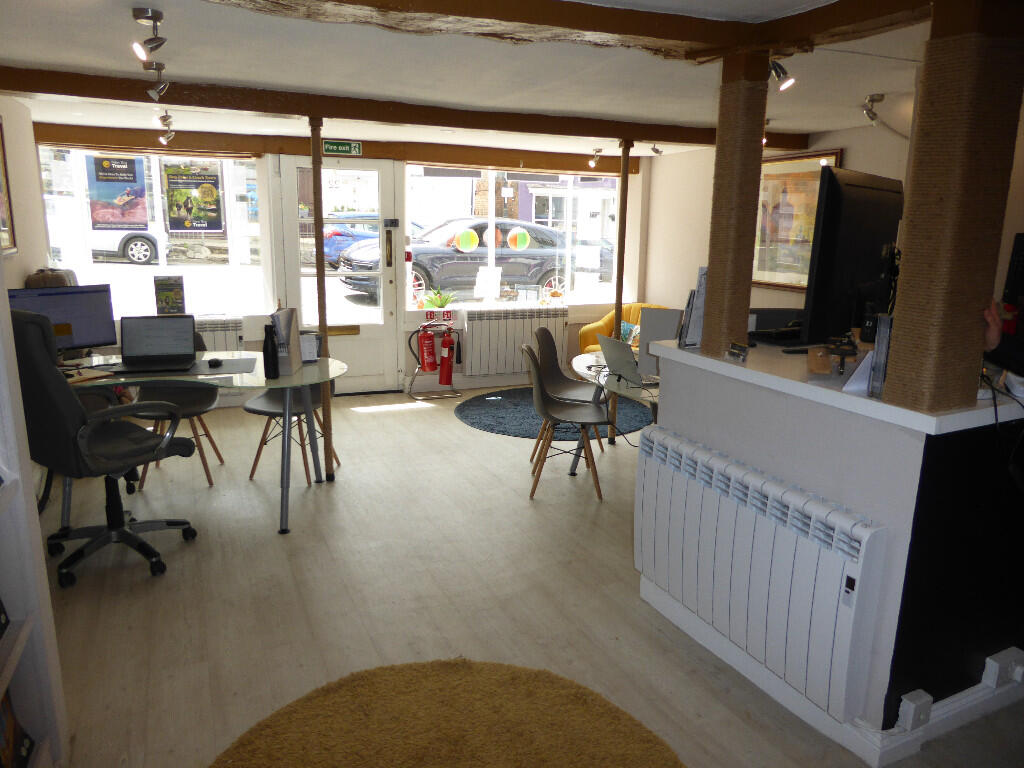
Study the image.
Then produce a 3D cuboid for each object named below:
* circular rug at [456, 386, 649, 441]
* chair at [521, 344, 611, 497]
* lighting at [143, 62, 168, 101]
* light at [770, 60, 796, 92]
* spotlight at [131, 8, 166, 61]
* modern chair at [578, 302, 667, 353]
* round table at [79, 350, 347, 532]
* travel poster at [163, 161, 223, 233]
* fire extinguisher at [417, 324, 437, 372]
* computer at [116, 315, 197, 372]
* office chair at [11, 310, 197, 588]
[{"bbox_3d":[0.337,0.210,5.883,1.660,0.020,1.660,1,12,0],"label":"circular rug"},{"bbox_3d":[0.309,0.195,4.006,0.510,0.820,0.465,2,13,3],"label":"chair"},{"bbox_3d":[-1.521,-1.288,3.035,0.085,0.140,0.100,12,17,39],"label":"lighting"},{"bbox_3d":[1.101,-1.264,2.900,0.110,0.140,0.110,-2,13,-12],"label":"light"},{"bbox_3d":[-1.150,-1.103,2.250,0.105,0.135,0.085,-12,18,-44],"label":"spotlight"},{"bbox_3d":[1.074,-0.318,6.553,0.740,0.780,0.720,9,15,33],"label":"modern chair"},{"bbox_3d":[-1.624,0.270,3.844,1.480,0.730,0.980,1,12,0],"label":"round table"},{"bbox_3d":[-2.578,-1.517,5.774,0.400,0.540,0.020,-5,14,-23],"label":"travel poster"},{"bbox_3d":[-0.716,-0.301,6.014,0.160,0.410,0.170,-7,13,-10],"label":"fire extinguisher"},{"bbox_3d":[-1.835,-0.219,3.654,0.360,0.251,0.273,-4,14,-20],"label":"computer"},{"bbox_3d":[-1.783,0.233,3.099,0.660,1.130,0.700,10,16,37],"label":"office chair"}]

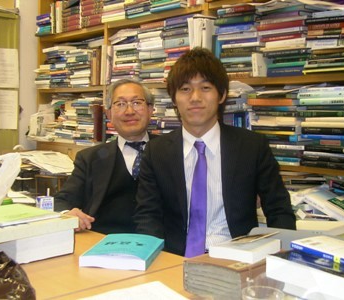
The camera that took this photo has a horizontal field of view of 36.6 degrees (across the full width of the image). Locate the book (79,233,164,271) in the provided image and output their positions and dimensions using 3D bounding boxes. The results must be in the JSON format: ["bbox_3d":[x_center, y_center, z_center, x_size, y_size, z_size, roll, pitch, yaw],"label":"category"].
[{"bbox_3d":[-0.140,0.298,1.530,0.184,0.033,0.260,2,3,10],"label":"book"}]

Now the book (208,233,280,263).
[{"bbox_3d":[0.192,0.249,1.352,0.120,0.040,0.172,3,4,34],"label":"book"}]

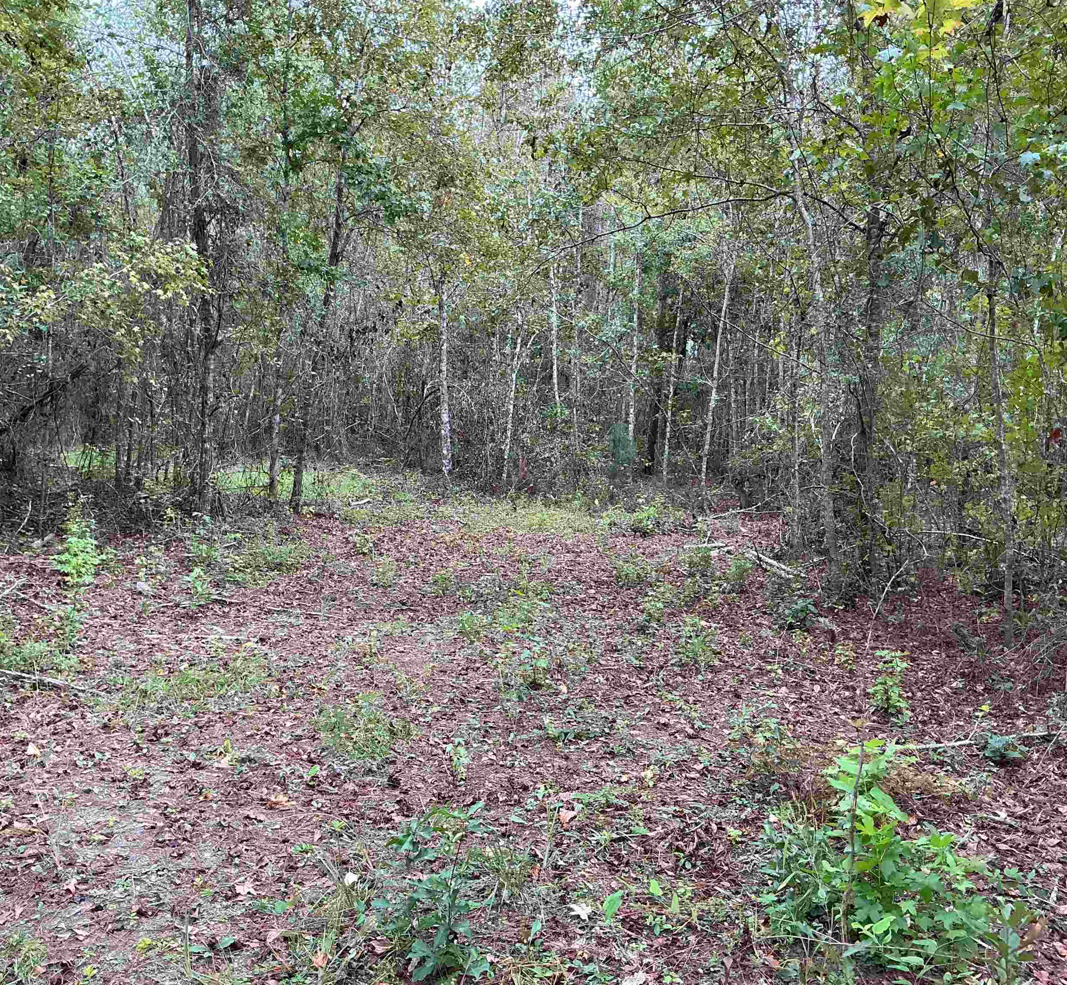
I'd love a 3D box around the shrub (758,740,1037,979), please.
[{"bbox_3d":[1.063,1.009,3.189,0.814,0.591,0.692,0,4,0],"label":"shrub"}]

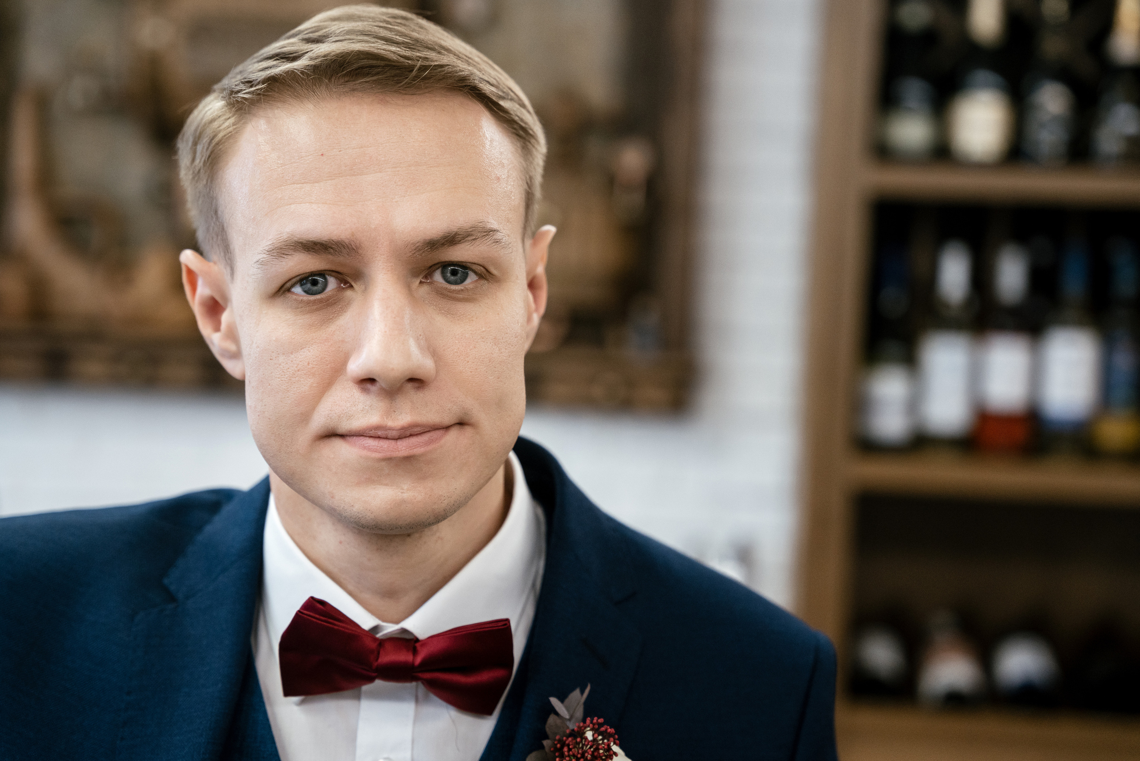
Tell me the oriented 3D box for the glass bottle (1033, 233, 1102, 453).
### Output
[{"bbox_3d":[0.703,-0.051,3.110,0.079,0.305,0.079,2,5,8],"label":"glass bottle"}]

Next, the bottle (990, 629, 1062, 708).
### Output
[{"bbox_3d":[0.664,0.412,3.236,0.079,0.079,0.295,2,20,9],"label":"bottle"}]

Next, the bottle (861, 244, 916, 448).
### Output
[{"bbox_3d":[0.452,-0.046,3.140,0.077,0.295,0.077,2,5,8],"label":"bottle"}]

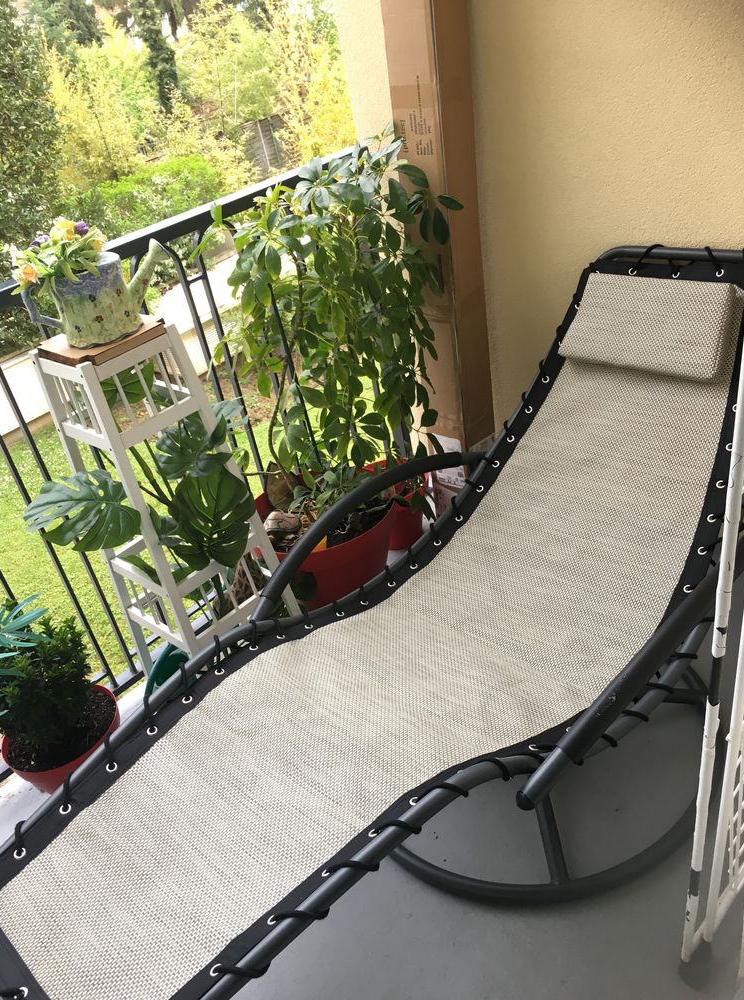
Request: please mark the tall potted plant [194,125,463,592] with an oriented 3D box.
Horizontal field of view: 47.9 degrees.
[{"bbox_3d":[-0.073,-0.252,2.074,0.527,1.088,0.697,18,43,39],"label":"tall potted plant"}]

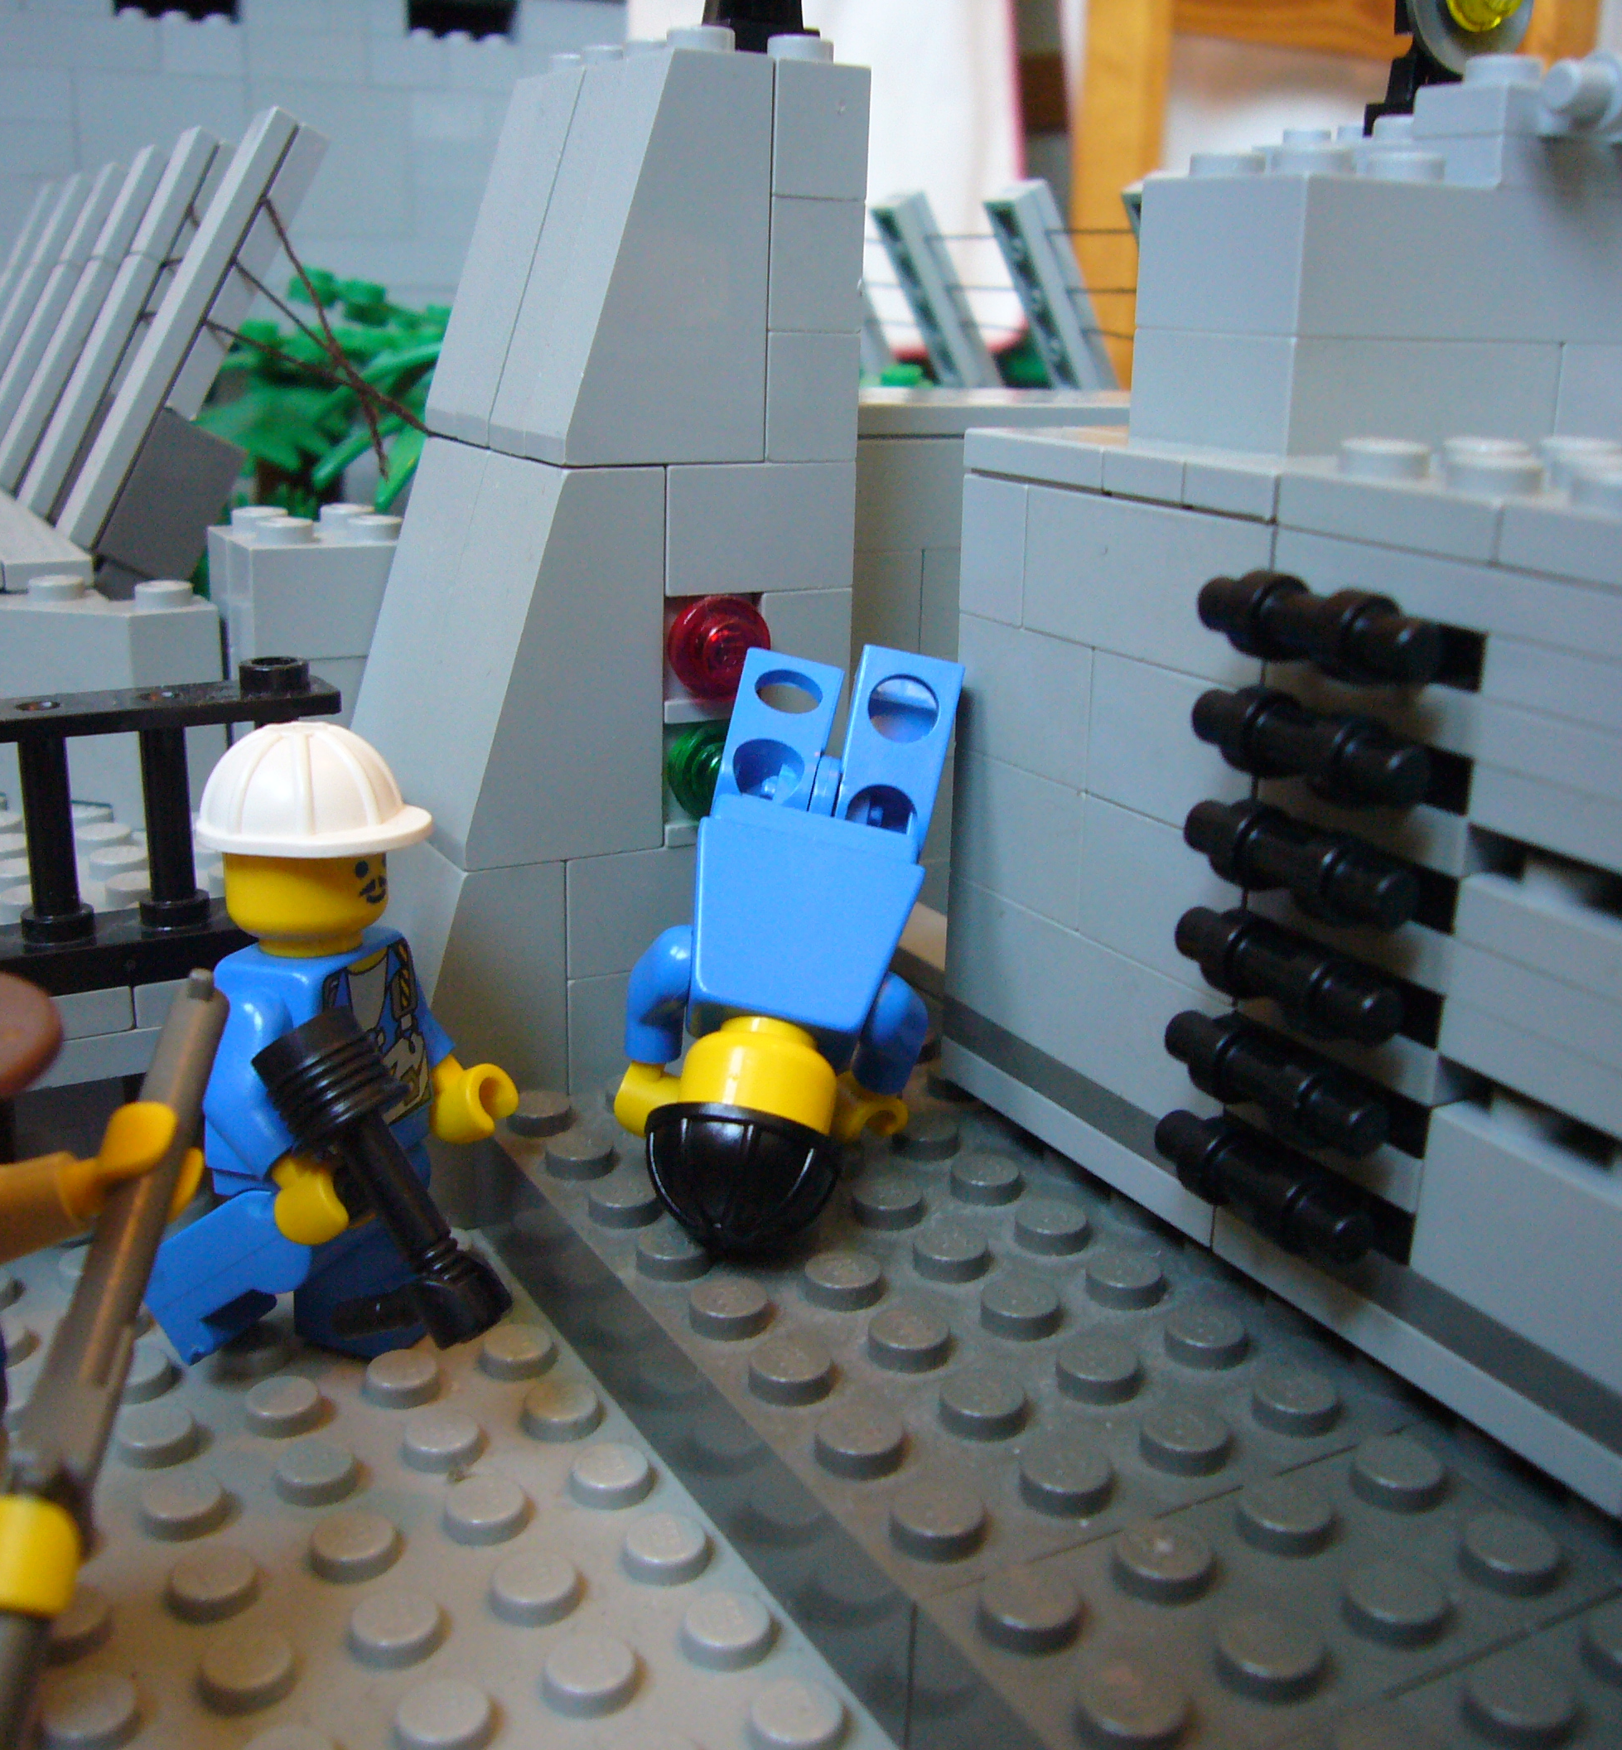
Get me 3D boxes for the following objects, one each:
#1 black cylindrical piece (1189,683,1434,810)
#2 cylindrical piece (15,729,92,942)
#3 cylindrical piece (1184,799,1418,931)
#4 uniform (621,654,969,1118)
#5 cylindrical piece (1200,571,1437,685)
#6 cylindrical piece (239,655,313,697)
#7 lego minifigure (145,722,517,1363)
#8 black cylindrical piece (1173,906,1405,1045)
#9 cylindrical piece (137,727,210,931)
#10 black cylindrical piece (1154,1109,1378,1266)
[{"bbox_3d":[0.026,-0.007,0.101,0.005,0.005,0.015,-8,19,-27],"label":"black cylindrical piece"},{"bbox_3d":[-0.053,-0.002,0.132,0.005,0.015,0.005,-8,19,-27],"label":"cylindrical piece"},{"bbox_3d":[0.026,-0.001,0.104,0.005,0.005,0.016,-8,19,-28],"label":"cylindrical piece"},{"bbox_3d":[0.000,-0.001,0.136,0.021,0.033,0.017,12,-21,-1],"label":"uniform"},{"bbox_3d":[0.026,-0.013,0.099,0.005,0.005,0.015,-8,19,-27],"label":"cylindrical piece"},{"bbox_3d":[-0.039,-0.014,0.136,0.005,0.002,0.005,-8,19,-28],"label":"cylindrical piece"},{"bbox_3d":[-0.031,0.012,0.122,0.022,0.042,0.024,6,17,16],"label":"lego minifigure"},{"bbox_3d":[0.026,0.005,0.105,0.005,0.005,0.016,-8,19,-28],"label":"black cylindrical piece"},{"bbox_3d":[-0.046,-0.004,0.136,0.005,0.014,0.005,-8,19,-28],"label":"cylindrical piece"},{"bbox_3d":[0.026,0.018,0.108,0.005,0.005,0.015,-8,19,-27],"label":"black cylindrical piece"}]

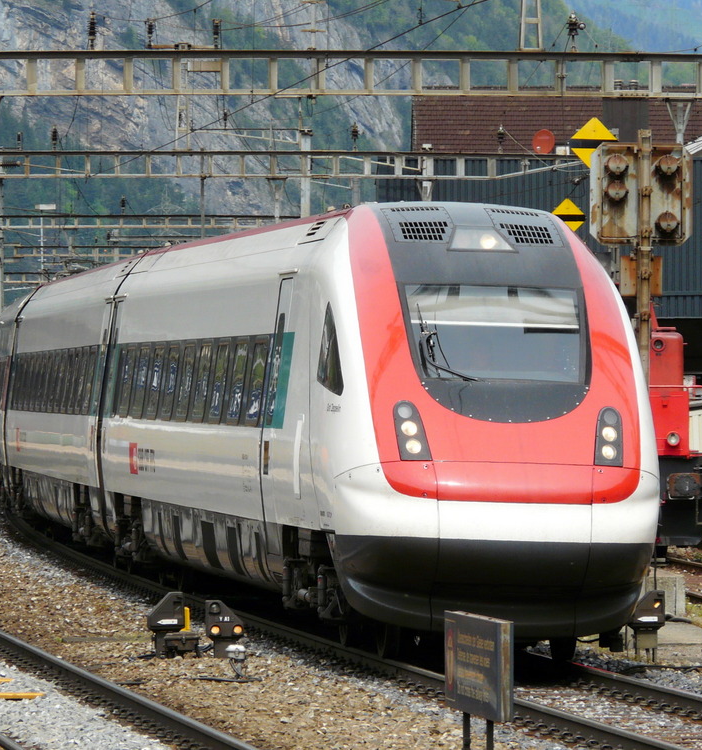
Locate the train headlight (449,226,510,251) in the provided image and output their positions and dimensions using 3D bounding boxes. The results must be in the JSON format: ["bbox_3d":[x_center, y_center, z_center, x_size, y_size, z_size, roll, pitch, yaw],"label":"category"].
[{"bbox_3d":[1.133,-1.172,61.750,0.530,0.220,0.400,2,0,-6],"label":"train headlight"}]

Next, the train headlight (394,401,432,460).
[{"bbox_3d":[0.511,0.463,59.250,0.280,0.490,0.320,2,0,-6],"label":"train headlight"}]

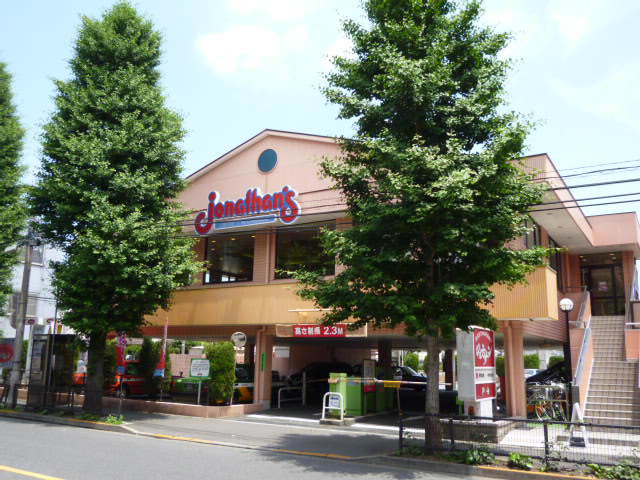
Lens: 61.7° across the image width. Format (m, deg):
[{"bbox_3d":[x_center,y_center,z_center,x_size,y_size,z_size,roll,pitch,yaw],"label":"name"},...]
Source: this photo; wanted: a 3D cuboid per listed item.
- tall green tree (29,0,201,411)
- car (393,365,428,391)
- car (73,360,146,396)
[{"bbox_3d":[-6.971,-1.584,18.103,5.500,14.300,5.400,0,-11,0],"label":"tall green tree"},{"bbox_3d":[3.827,6.728,25.979,4.600,1.430,1.700,-6,-14,29],"label":"car"},{"bbox_3d":[-7.734,5.824,22.765,1.700,1.490,4.600,-6,-13,31],"label":"car"}]

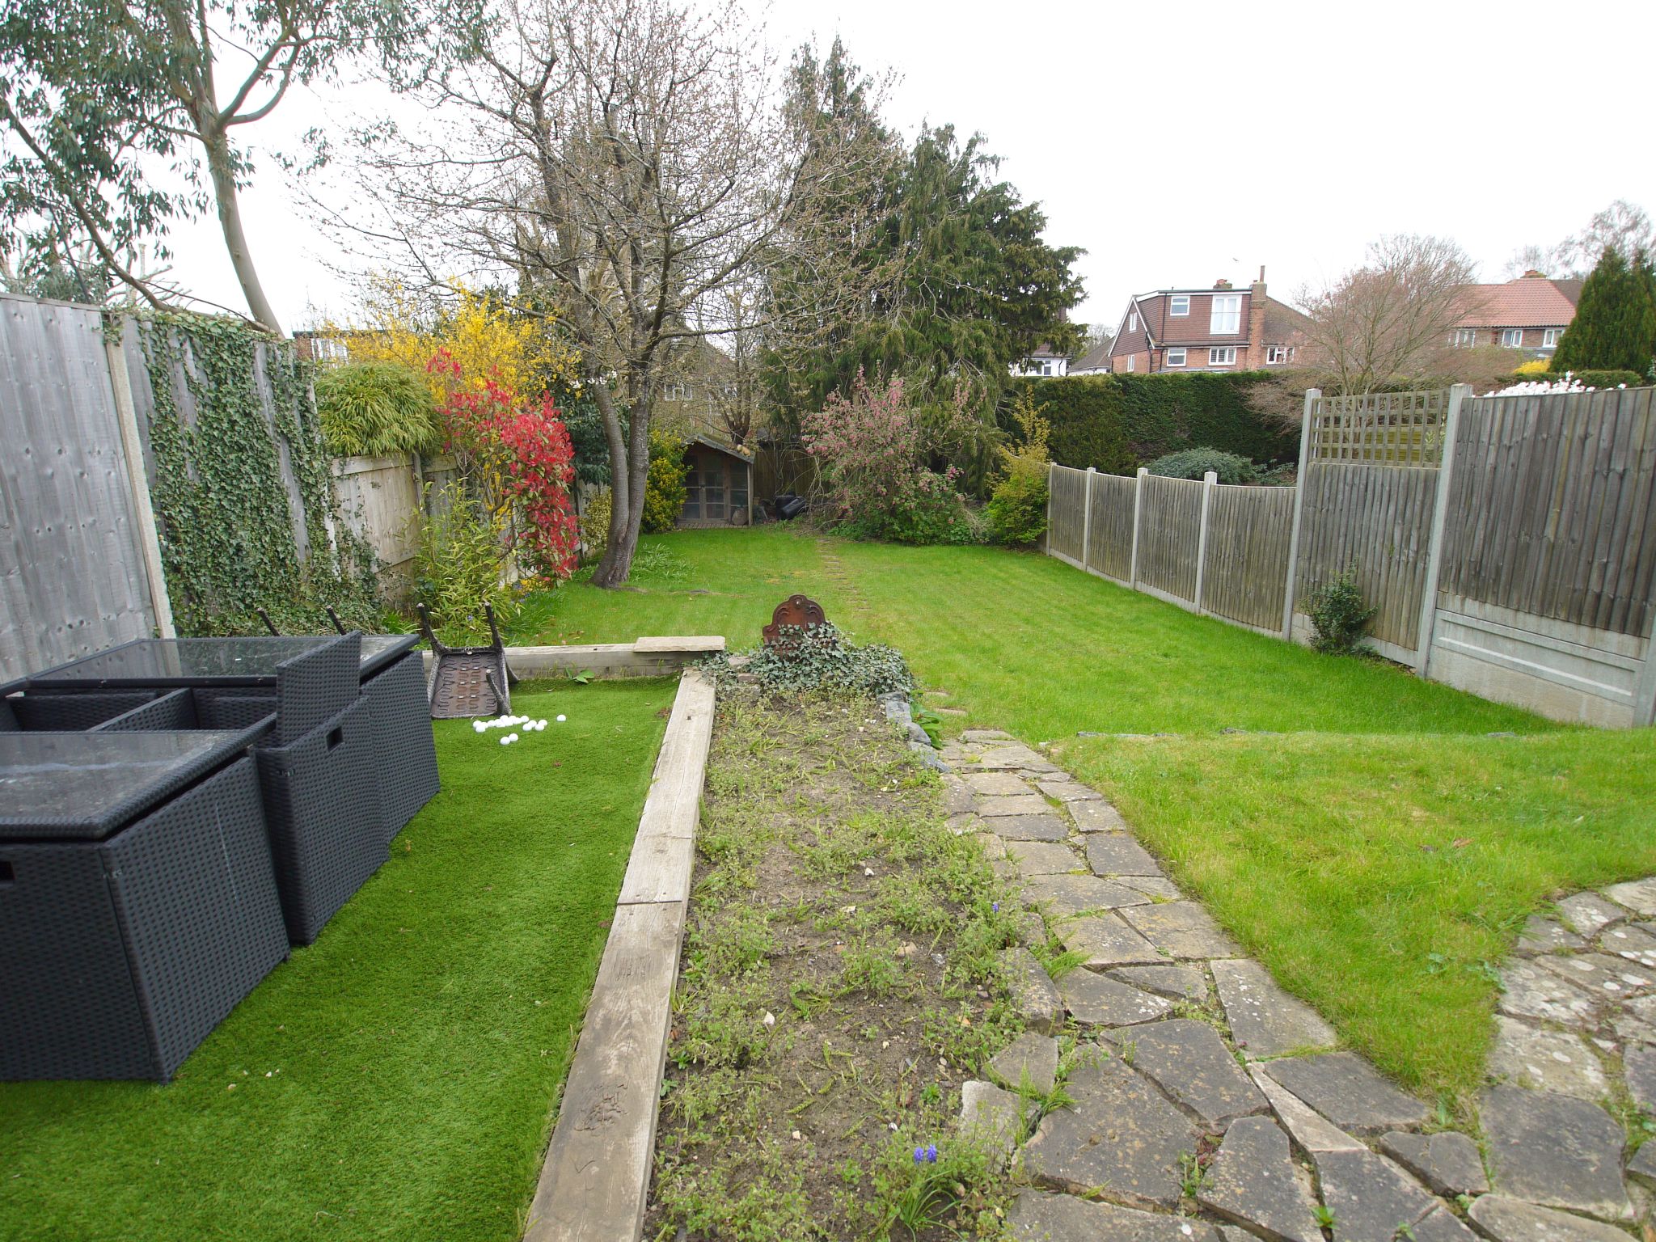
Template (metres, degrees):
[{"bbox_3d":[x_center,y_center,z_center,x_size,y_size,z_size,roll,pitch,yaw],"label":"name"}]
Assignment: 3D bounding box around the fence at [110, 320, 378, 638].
[{"bbox_3d":[-3.522,-0.732,5.404,0.160,1.960,2.150,-2,12,-4],"label":"fence"}]

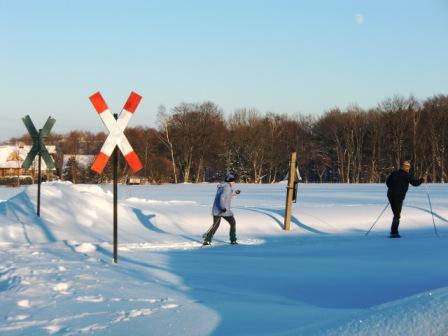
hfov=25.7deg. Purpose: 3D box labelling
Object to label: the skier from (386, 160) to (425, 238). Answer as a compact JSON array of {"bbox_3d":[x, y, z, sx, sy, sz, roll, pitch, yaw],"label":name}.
[{"bbox_3d":[4.060,0.705,22.000,0.650,1.740,0.600,0,0,-28],"label":"skier"}]

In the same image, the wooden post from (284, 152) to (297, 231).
[{"bbox_3d":[1.627,0.573,24.000,0.140,1.920,0.140,6,0,14],"label":"wooden post"}]

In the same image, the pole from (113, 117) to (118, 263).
[{"bbox_3d":[-1.508,0.286,13.700,0.060,2.110,0.060,0,0,0],"label":"pole"}]

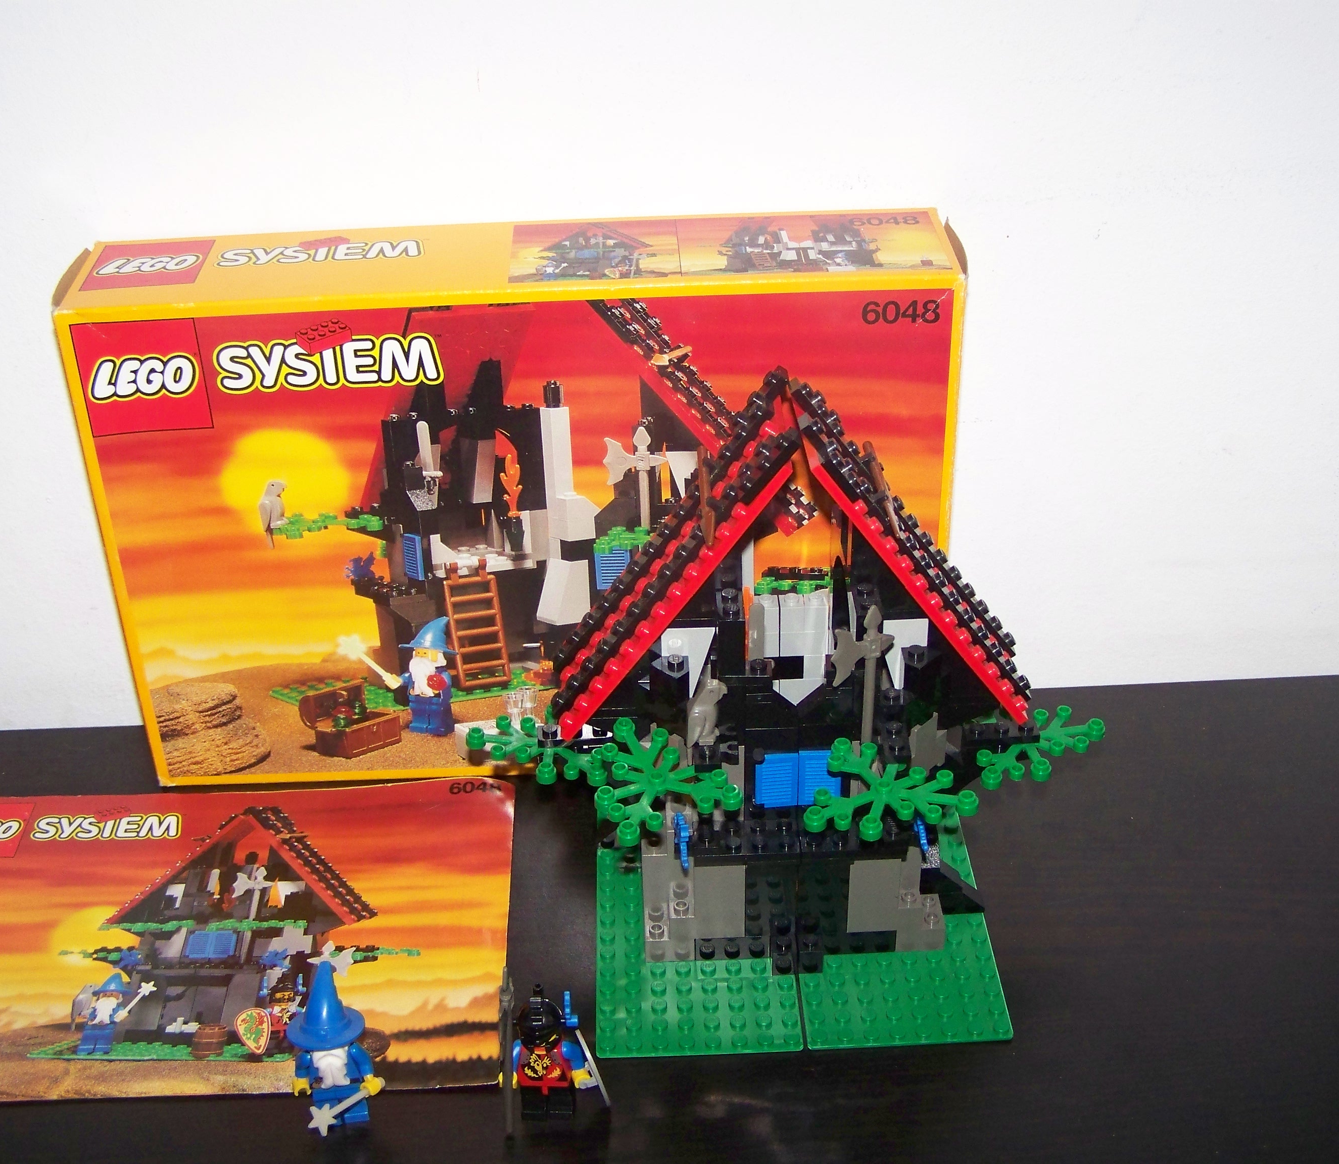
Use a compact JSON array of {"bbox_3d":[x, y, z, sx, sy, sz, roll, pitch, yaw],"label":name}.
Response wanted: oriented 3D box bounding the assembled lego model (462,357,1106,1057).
[{"bbox_3d":[0.036,0.034,0.522,0.204,0.179,0.128,-2,31,-1],"label":"assembled lego model"}]

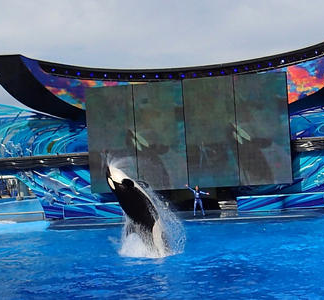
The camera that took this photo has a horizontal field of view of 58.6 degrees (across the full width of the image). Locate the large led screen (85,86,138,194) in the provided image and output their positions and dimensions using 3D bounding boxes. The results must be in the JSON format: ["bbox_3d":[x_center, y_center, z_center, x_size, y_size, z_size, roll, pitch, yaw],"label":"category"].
[{"bbox_3d":[-3.149,-0.694,18.610,3.089,6.750,0.400,-4,0,5],"label":"large led screen"}]

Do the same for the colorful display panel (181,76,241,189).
[{"bbox_3d":[3.077,-1.077,18.096,3.089,6.750,0.400,-4,0,5],"label":"colorful display panel"}]

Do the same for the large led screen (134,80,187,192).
[{"bbox_3d":[-0.036,-0.886,18.353,3.089,6.750,0.400,-4,0,5],"label":"large led screen"}]

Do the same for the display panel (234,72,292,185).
[{"bbox_3d":[6.190,-1.268,17.839,3.089,6.750,0.400,-4,0,5],"label":"display panel"}]

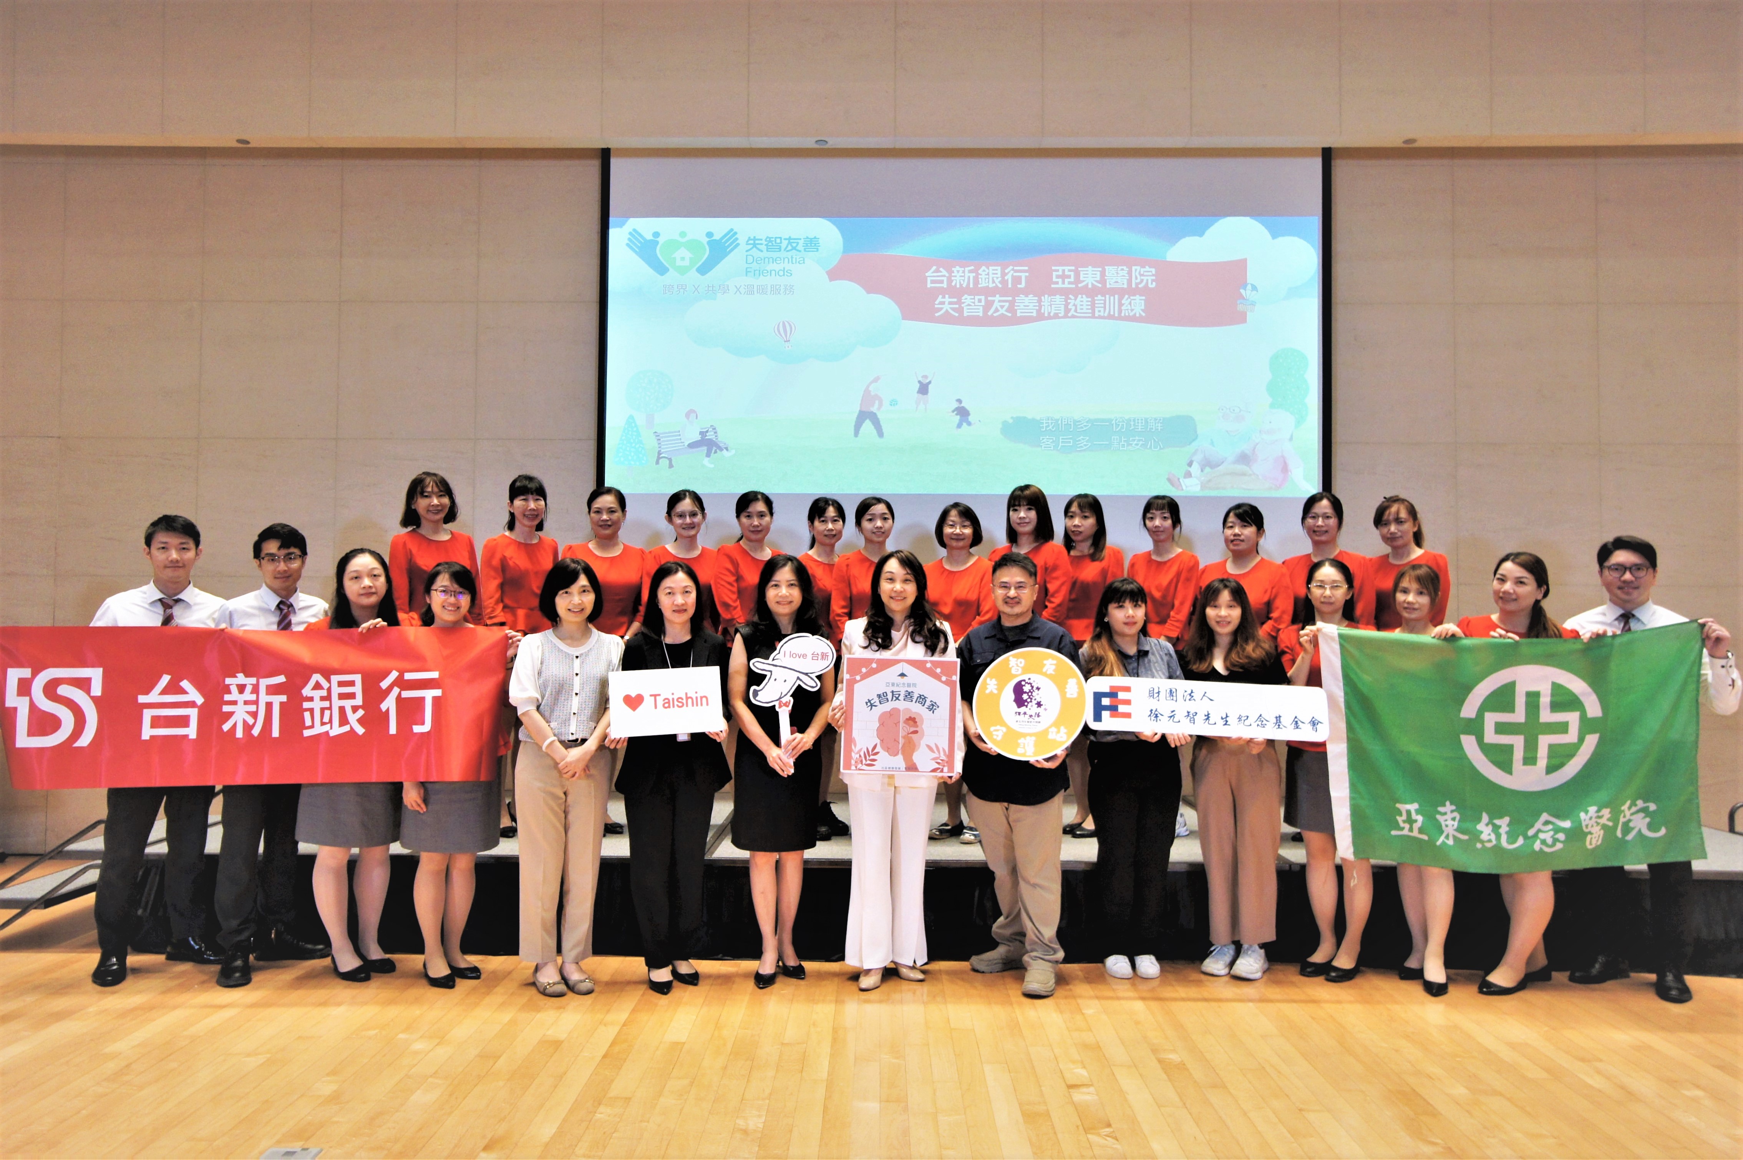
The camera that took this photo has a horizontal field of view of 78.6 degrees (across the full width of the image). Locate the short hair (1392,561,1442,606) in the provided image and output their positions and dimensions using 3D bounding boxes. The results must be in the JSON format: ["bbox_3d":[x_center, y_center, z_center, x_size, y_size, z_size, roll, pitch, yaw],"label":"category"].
[{"bbox_3d":[2.136,0.024,4.170,0.190,0.200,0.210,0,-1,32],"label":"short hair"}]

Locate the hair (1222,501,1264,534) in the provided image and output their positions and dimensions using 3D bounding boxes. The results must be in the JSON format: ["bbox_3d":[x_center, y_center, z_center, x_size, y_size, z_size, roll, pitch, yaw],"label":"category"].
[{"bbox_3d":[1.698,-0.274,4.860,0.180,0.165,0.210,-1,-2,27],"label":"hair"}]

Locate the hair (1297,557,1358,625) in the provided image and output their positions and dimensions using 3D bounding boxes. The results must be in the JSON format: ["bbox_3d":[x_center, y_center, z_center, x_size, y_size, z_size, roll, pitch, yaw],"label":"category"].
[{"bbox_3d":[1.817,0.051,4.240,0.215,0.280,0.210,0,-2,21],"label":"hair"}]

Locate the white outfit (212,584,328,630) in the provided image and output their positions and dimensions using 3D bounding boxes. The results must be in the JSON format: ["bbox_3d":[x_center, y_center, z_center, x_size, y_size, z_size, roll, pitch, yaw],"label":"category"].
[{"bbox_3d":[-2.347,0.274,4.170,0.460,0.511,0.300,1,-1,-22],"label":"white outfit"}]

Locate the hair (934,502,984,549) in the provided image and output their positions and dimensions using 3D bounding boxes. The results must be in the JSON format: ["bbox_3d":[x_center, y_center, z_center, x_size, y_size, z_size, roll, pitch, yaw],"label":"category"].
[{"bbox_3d":[0.411,-0.257,5.020,0.232,0.225,0.215,0,-2,5],"label":"hair"}]

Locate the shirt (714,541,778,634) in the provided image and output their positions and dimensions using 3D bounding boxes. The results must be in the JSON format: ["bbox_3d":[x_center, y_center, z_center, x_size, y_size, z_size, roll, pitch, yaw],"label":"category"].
[{"bbox_3d":[-0.552,0.068,5.050,0.410,0.510,0.270,1,-1,-10],"label":"shirt"}]

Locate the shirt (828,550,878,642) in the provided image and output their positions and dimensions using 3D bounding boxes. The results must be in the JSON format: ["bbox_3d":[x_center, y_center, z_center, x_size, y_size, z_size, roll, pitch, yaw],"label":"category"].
[{"bbox_3d":[-0.004,0.077,4.870,0.390,0.450,0.260,0,-2,-8],"label":"shirt"}]

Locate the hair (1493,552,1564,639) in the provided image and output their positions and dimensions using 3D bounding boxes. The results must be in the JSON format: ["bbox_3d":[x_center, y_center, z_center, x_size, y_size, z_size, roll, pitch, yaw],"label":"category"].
[{"bbox_3d":[2.543,0.066,4.120,0.250,0.360,0.220,1,-2,-40],"label":"hair"}]

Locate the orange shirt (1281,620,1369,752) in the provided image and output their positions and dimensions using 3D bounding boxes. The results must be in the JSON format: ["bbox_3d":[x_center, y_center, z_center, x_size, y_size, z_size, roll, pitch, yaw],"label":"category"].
[{"bbox_3d":[1.797,0.416,4.200,0.400,0.515,0.290,0,-1,16],"label":"orange shirt"}]

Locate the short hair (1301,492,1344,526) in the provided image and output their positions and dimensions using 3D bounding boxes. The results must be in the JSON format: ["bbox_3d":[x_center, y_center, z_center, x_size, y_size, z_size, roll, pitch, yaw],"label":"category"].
[{"bbox_3d":[2.168,-0.334,5.120,0.195,0.185,0.205,0,-2,24],"label":"short hair"}]

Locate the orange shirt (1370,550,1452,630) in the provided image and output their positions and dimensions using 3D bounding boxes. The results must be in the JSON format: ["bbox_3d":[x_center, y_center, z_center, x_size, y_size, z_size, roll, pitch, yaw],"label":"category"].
[{"bbox_3d":[2.416,0.082,4.800,0.390,0.460,0.260,-1,-2,20],"label":"orange shirt"}]

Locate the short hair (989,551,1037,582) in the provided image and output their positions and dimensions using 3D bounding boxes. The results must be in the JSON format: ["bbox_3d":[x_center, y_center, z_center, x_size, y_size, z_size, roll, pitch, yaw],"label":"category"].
[{"bbox_3d":[0.572,-0.047,4.280,0.182,0.145,0.195,0,-2,9],"label":"short hair"}]

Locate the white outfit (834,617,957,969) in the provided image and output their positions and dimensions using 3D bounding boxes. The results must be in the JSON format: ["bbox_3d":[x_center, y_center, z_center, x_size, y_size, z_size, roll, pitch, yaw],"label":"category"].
[{"bbox_3d":[0.096,0.796,4.130,0.470,1.330,0.320,0,-2,0],"label":"white outfit"}]

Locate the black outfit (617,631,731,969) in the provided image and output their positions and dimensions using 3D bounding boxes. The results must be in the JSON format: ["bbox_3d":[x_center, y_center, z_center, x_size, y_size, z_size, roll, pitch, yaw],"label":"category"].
[{"bbox_3d":[-0.778,0.861,4.210,0.435,1.315,0.290,1,-2,-7],"label":"black outfit"}]

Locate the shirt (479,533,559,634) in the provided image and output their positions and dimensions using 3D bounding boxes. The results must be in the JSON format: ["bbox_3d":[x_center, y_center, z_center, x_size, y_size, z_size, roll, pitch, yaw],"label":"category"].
[{"bbox_3d":[-1.609,0.021,4.900,0.380,0.460,0.270,1,-2,-20],"label":"shirt"}]

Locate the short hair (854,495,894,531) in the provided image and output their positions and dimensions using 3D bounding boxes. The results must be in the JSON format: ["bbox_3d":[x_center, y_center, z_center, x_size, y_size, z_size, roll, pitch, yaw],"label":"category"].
[{"bbox_3d":[0.018,-0.313,5.040,0.185,0.185,0.200,1,-2,-9],"label":"short hair"}]

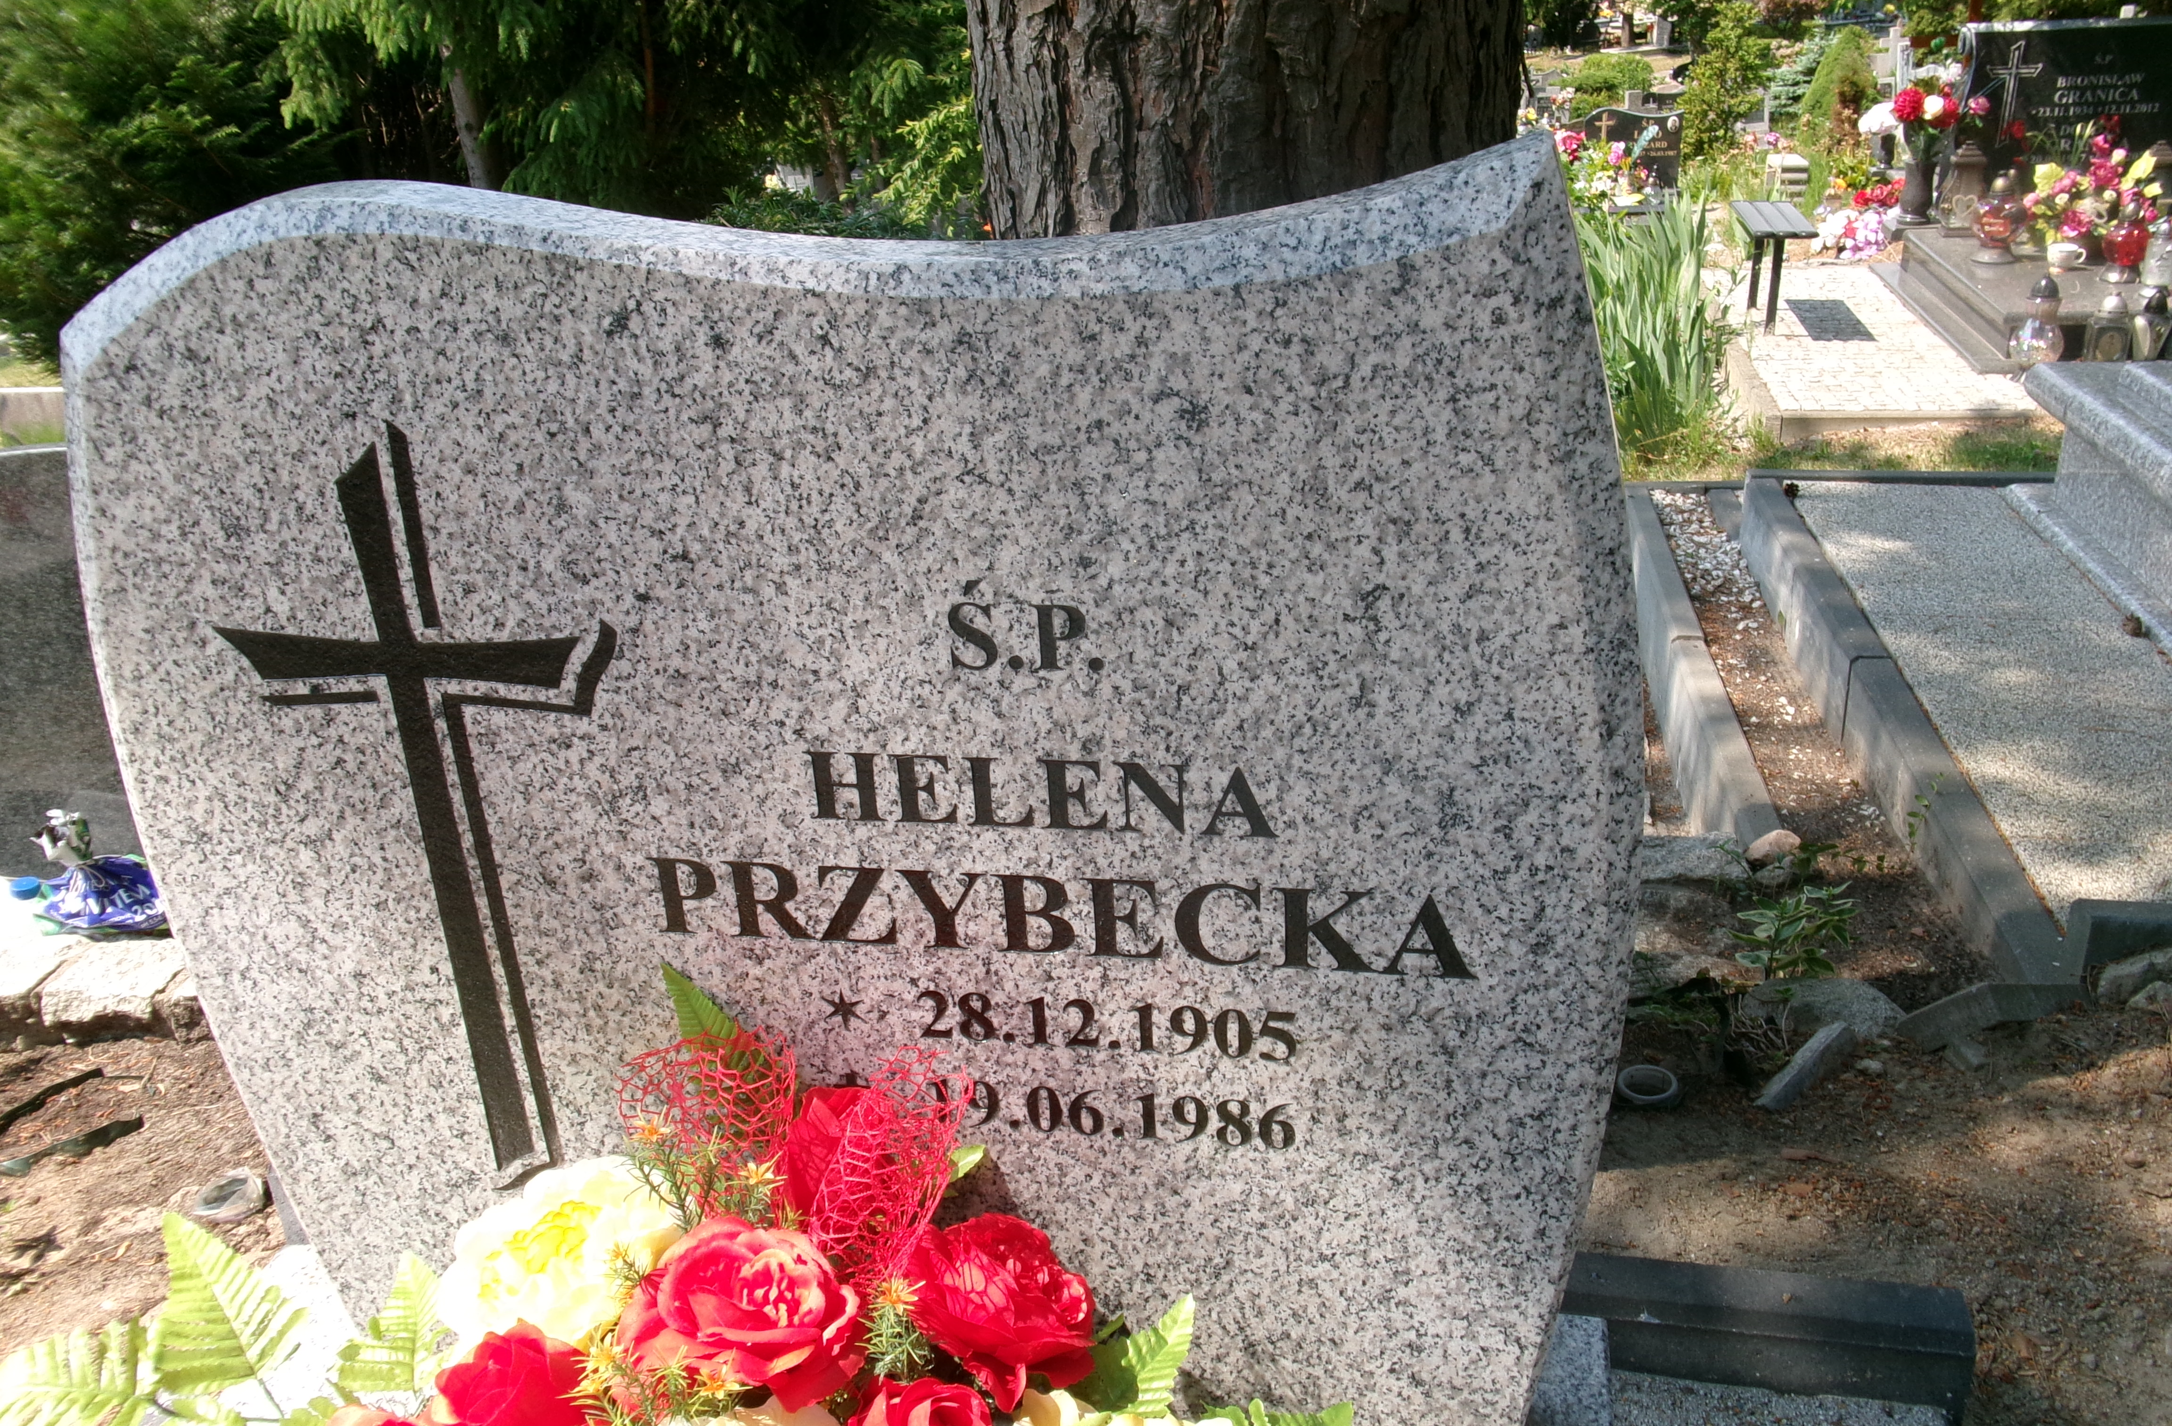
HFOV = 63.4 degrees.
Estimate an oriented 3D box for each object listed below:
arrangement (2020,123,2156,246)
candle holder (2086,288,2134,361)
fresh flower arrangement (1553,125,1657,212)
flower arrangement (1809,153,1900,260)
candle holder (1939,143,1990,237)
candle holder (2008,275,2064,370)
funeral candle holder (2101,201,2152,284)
[{"bbox_3d":[3.688,-1.893,6.437,0.450,0.430,0.340,2,25,11],"label":"arrangement"},{"bbox_3d":[3.223,-1.205,5.506,0.120,0.255,0.120,2,25,11],"label":"candle holder"},{"bbox_3d":[2.955,-3.086,10.000,0.550,0.420,0.420,2,25,11],"label":"fresh flower arrangement"},{"bbox_3d":[3.343,-2.205,7.650,0.360,0.380,0.360,2,25,11],"label":"flower arrangement"},{"bbox_3d":[3.496,-2.084,6.980,0.175,0.350,0.175,2,25,11],"label":"candle holder"},{"bbox_3d":[2.988,-1.228,5.525,0.172,0.305,0.172,2,25,11],"label":"candle holder"},{"bbox_3d":[3.622,-1.642,6.107,0.167,0.270,0.167,2,25,11],"label":"funeral candle holder"}]

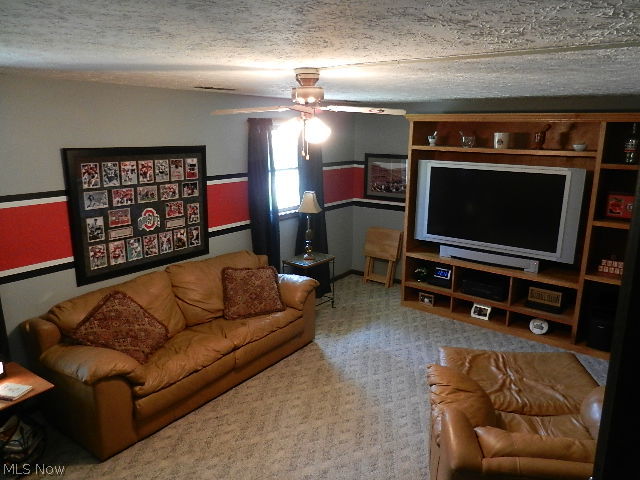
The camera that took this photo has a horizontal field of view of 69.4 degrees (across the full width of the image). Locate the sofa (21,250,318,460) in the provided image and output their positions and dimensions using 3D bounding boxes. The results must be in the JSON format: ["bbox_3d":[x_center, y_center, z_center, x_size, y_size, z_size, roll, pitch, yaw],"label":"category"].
[{"bbox_3d":[-1.035,0.734,3.884,0.873,0.816,2.213,11,17,36],"label":"sofa"}]

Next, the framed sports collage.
[{"bbox_3d":[-1.444,-0.261,3.879,0.037,1.020,1.240,11,17,36],"label":"framed sports collage"}]

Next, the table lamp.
[{"bbox_3d":[-0.121,-0.166,5.243,0.257,0.781,0.257,0,14,0],"label":"table lamp"}]

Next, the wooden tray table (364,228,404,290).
[{"bbox_3d":[0.810,0.239,6.144,0.479,0.749,0.214,11,17,36],"label":"wooden tray table"}]

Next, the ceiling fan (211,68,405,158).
[{"bbox_3d":[-0.076,-0.751,2.781,1.180,0.520,1.180,2,14,6],"label":"ceiling fan"}]

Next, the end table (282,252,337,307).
[{"bbox_3d":[-0.134,0.512,5.335,0.371,0.581,0.530,11,17,36],"label":"end table"}]

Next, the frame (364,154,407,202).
[{"bbox_3d":[0.891,-0.802,5.980,0.734,0.583,0.029,11,17,36],"label":"frame"}]

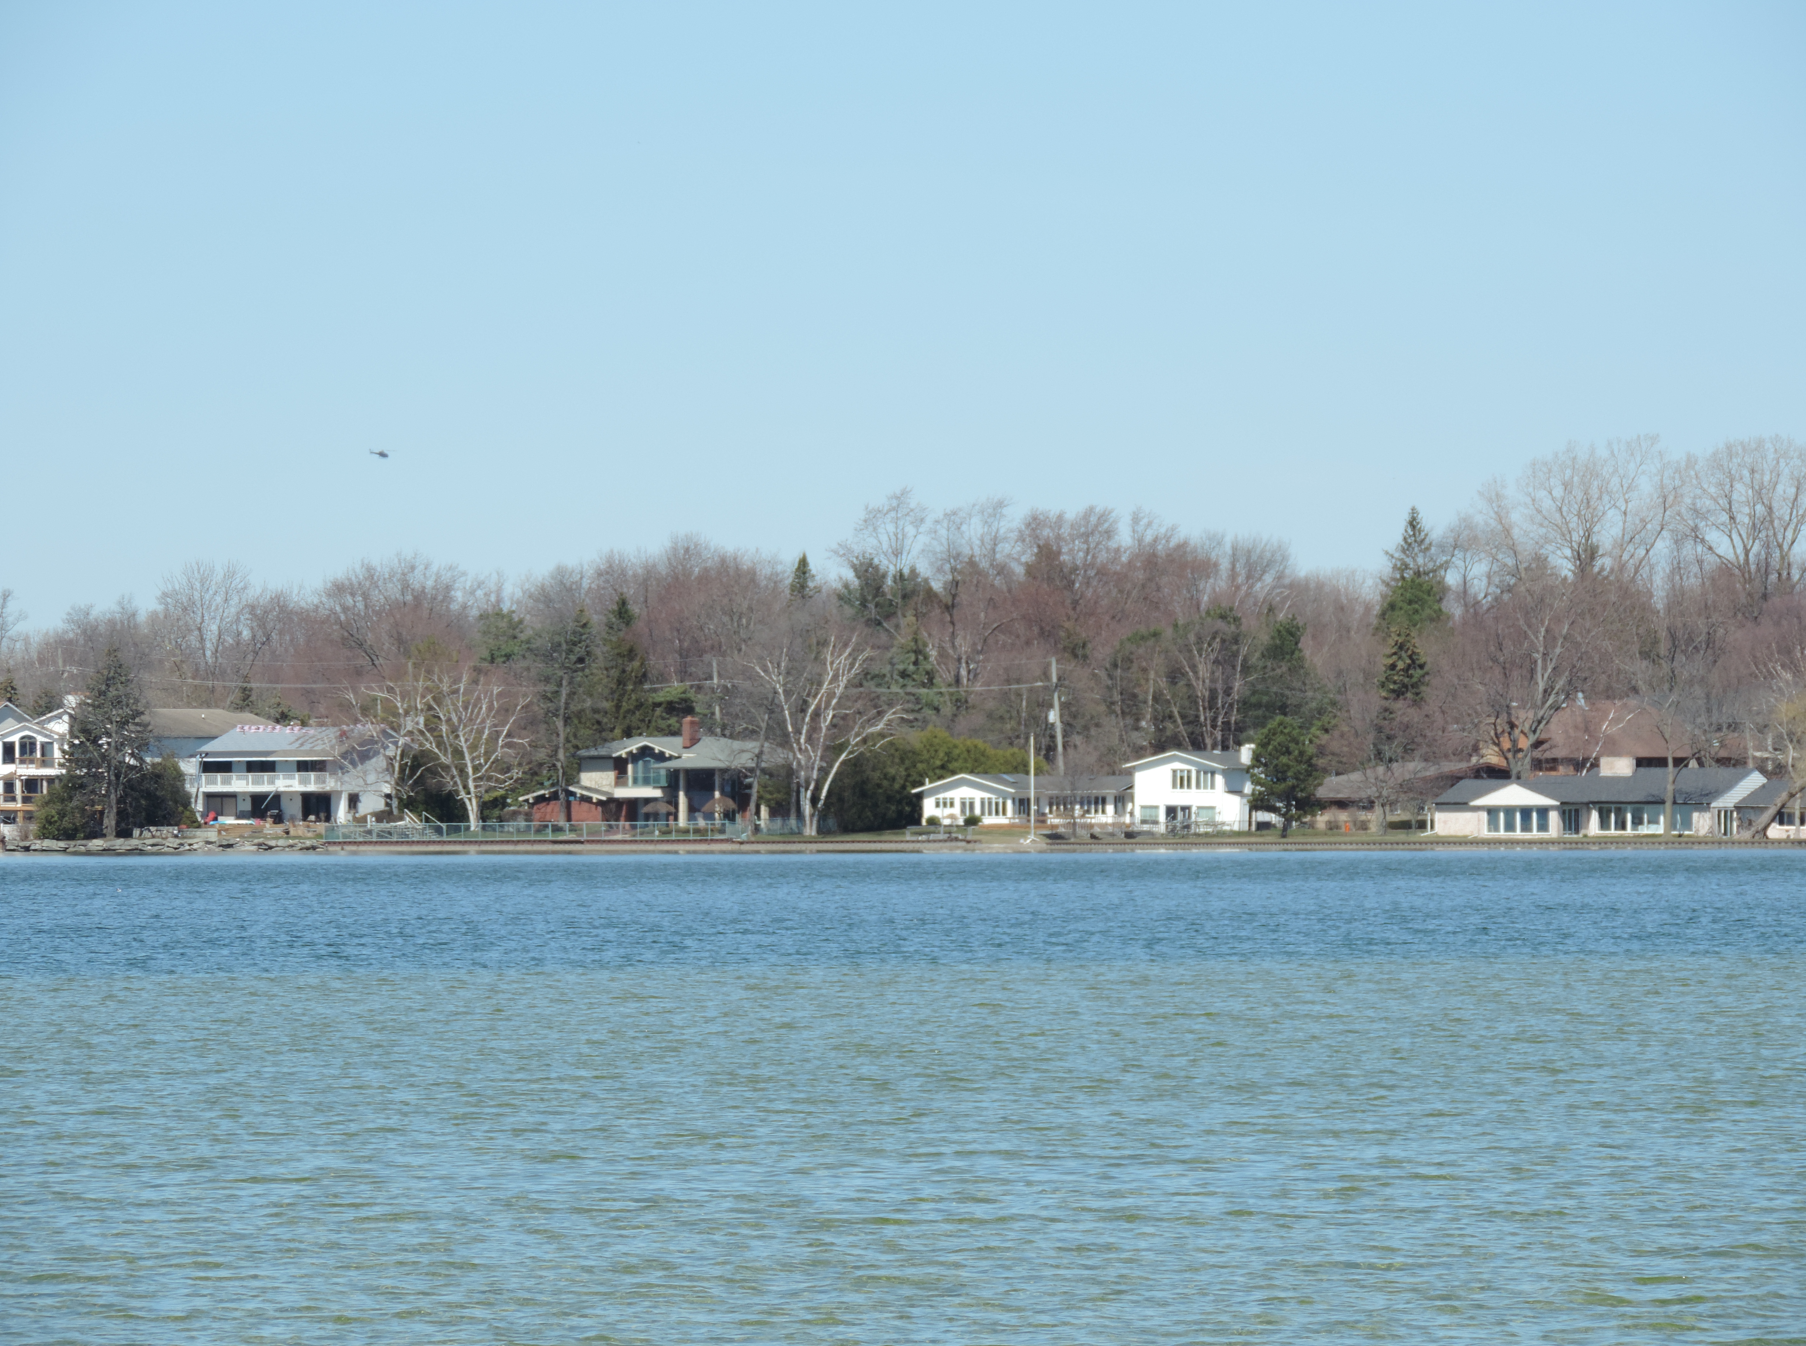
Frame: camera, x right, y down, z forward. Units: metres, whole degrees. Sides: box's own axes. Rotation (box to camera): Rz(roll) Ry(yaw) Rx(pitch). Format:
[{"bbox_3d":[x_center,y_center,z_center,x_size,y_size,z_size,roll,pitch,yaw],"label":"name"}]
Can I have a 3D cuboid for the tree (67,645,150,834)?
[{"bbox_3d":[-58.965,5.184,1065.000,6.389,14.244,6.389,0,-1,0],"label":"tree"}]

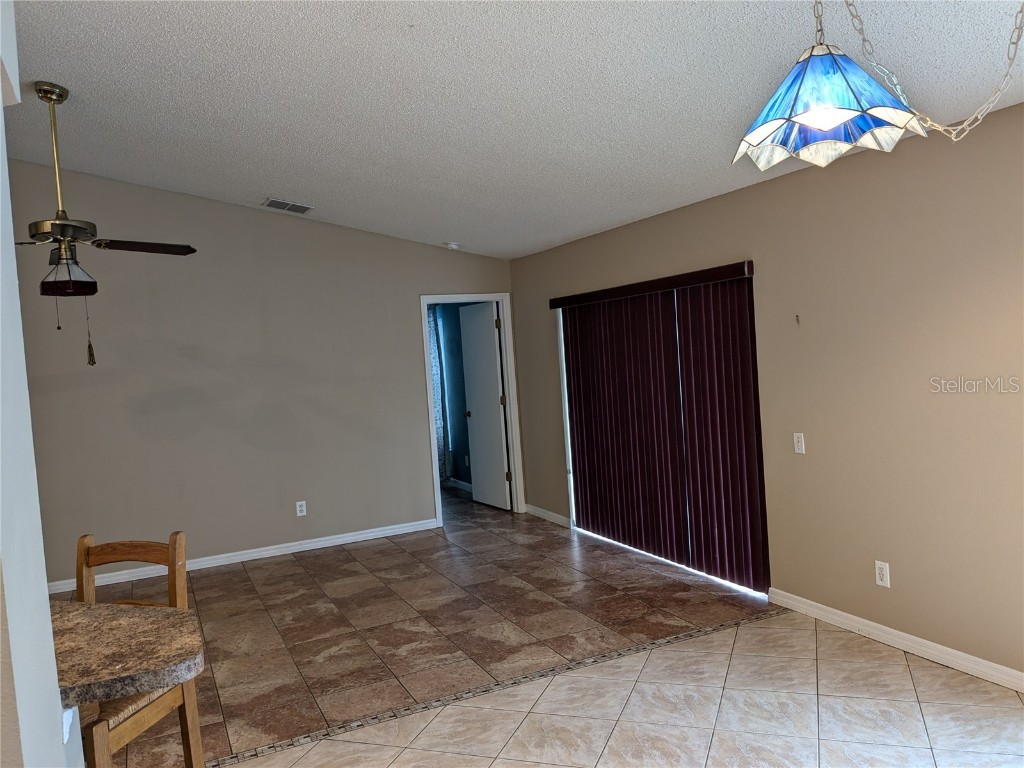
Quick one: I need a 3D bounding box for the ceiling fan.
[{"bbox_3d":[-2.414,-1.024,4.270,1.320,1.110,1.320,-5,3,-32],"label":"ceiling fan"}]

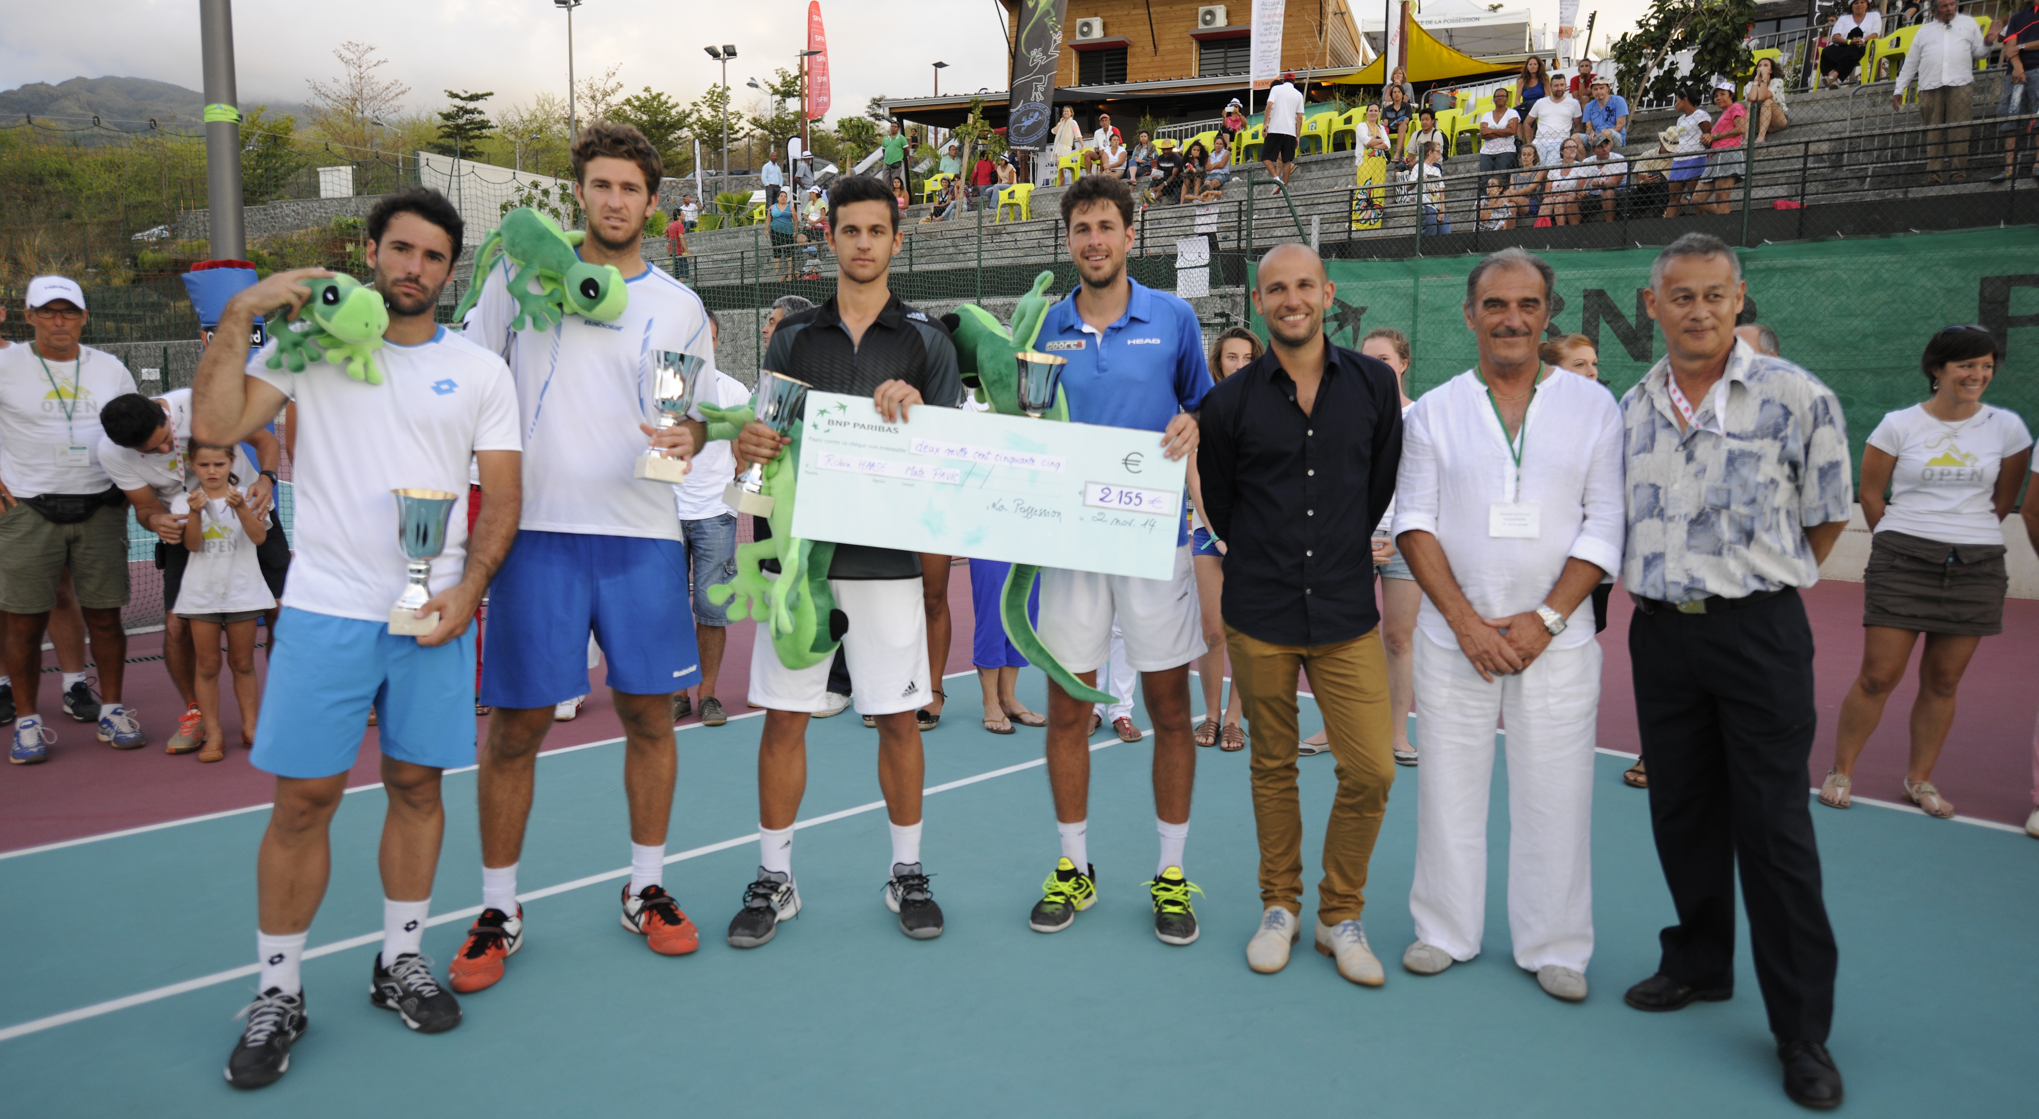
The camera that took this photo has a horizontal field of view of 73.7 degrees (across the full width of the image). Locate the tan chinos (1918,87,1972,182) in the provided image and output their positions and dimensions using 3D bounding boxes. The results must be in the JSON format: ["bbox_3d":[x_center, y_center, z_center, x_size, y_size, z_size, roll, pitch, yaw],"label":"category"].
[{"bbox_3d":[8.723,-4.067,12.800,0.440,0.960,0.310,6,9,37],"label":"tan chinos"}]

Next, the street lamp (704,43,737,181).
[{"bbox_3d":[-8.480,-11.744,38.834,0.920,5.800,0.600,3,7,20],"label":"street lamp"}]

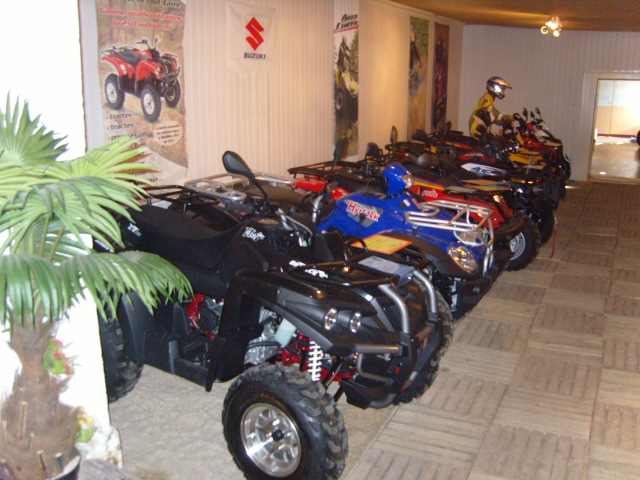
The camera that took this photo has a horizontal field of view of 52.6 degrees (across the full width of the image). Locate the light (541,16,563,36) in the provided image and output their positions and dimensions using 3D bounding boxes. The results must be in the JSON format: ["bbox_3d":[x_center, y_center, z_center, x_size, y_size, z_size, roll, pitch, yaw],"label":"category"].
[{"bbox_3d":[3.112,-2.870,8.700,0.300,0.250,0.300,6,15,25],"label":"light"}]

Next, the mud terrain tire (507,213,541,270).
[{"bbox_3d":[1.792,-0.001,5.881,0.540,0.540,0.210,9,17,34],"label":"mud terrain tire"}]

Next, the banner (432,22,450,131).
[{"bbox_3d":[1.906,-2.538,10.183,0.020,1.629,0.847,6,15,25],"label":"banner"}]

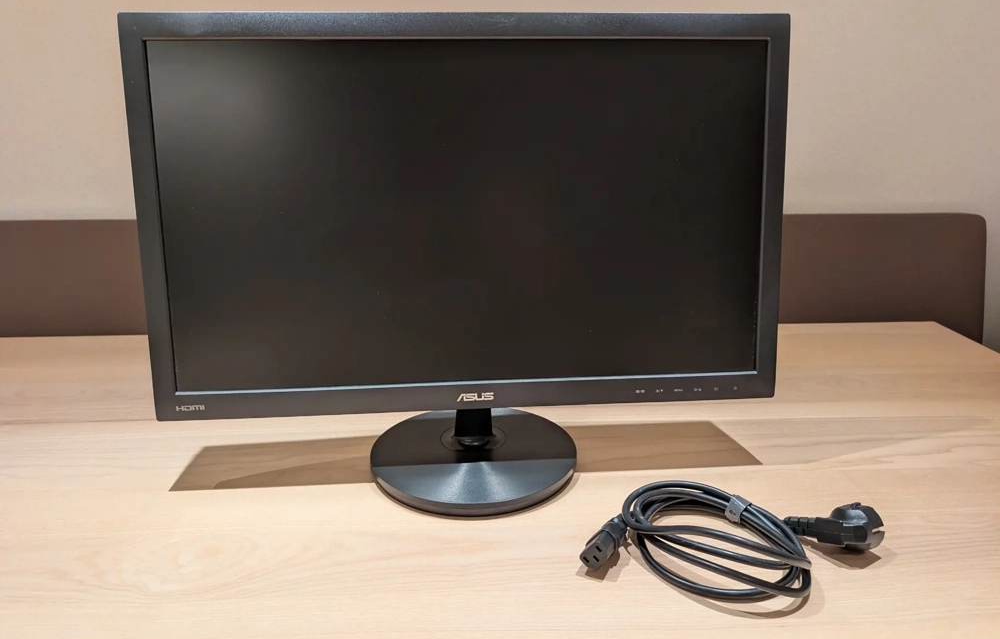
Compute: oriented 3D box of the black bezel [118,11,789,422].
[{"bbox_3d":[-0.027,-0.090,0.624,0.560,0.340,0.040,-2,9,-4],"label":"black bezel"}]

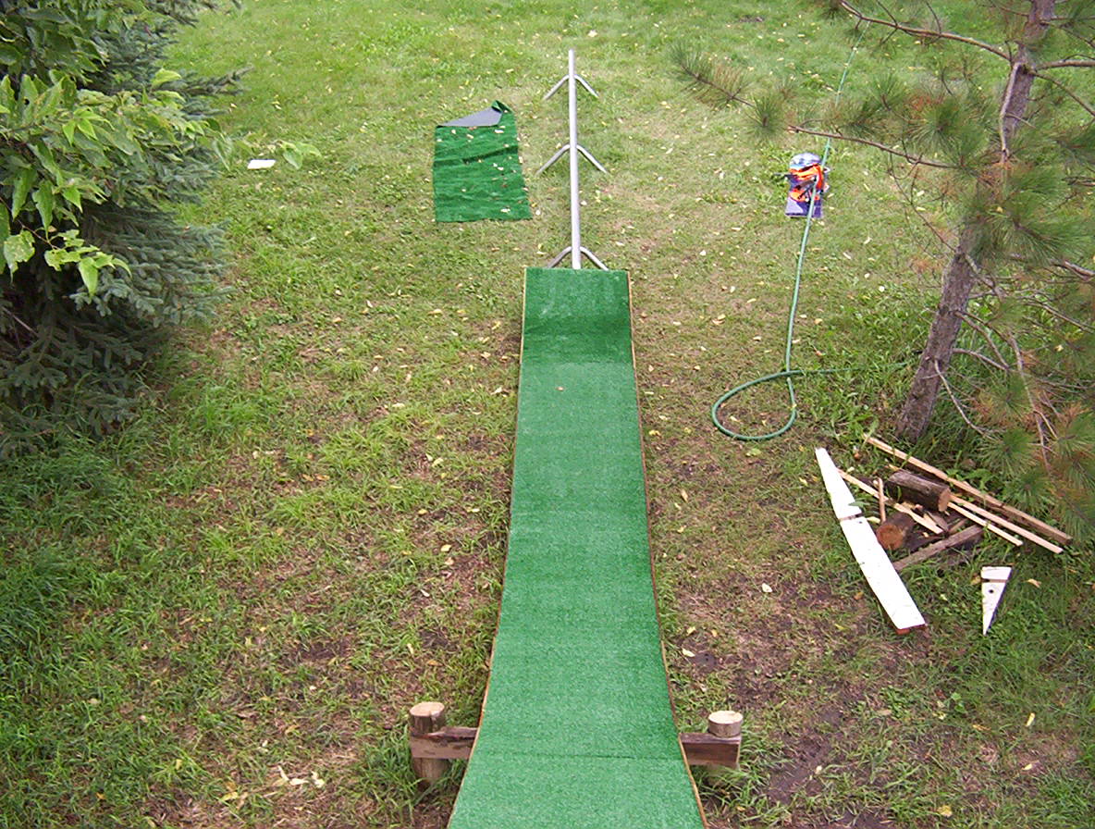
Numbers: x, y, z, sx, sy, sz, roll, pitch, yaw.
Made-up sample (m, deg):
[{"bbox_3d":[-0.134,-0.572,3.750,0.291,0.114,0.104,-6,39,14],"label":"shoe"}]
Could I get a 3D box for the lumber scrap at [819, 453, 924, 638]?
[{"bbox_3d":[1.356,0.521,5.469,0.144,0.035,1.330,-3,31,-6],"label":"lumber scrap"}]

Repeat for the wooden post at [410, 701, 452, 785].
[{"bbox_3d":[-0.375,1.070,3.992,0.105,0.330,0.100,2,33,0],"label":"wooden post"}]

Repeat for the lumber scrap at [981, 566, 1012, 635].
[{"bbox_3d":[1.812,0.763,5.089,0.114,0.030,0.488,14,34,21],"label":"lumber scrap"}]

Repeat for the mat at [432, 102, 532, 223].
[{"bbox_3d":[-0.540,-2.010,9.627,0.694,0.080,2.526,-2,31,-4],"label":"mat"}]

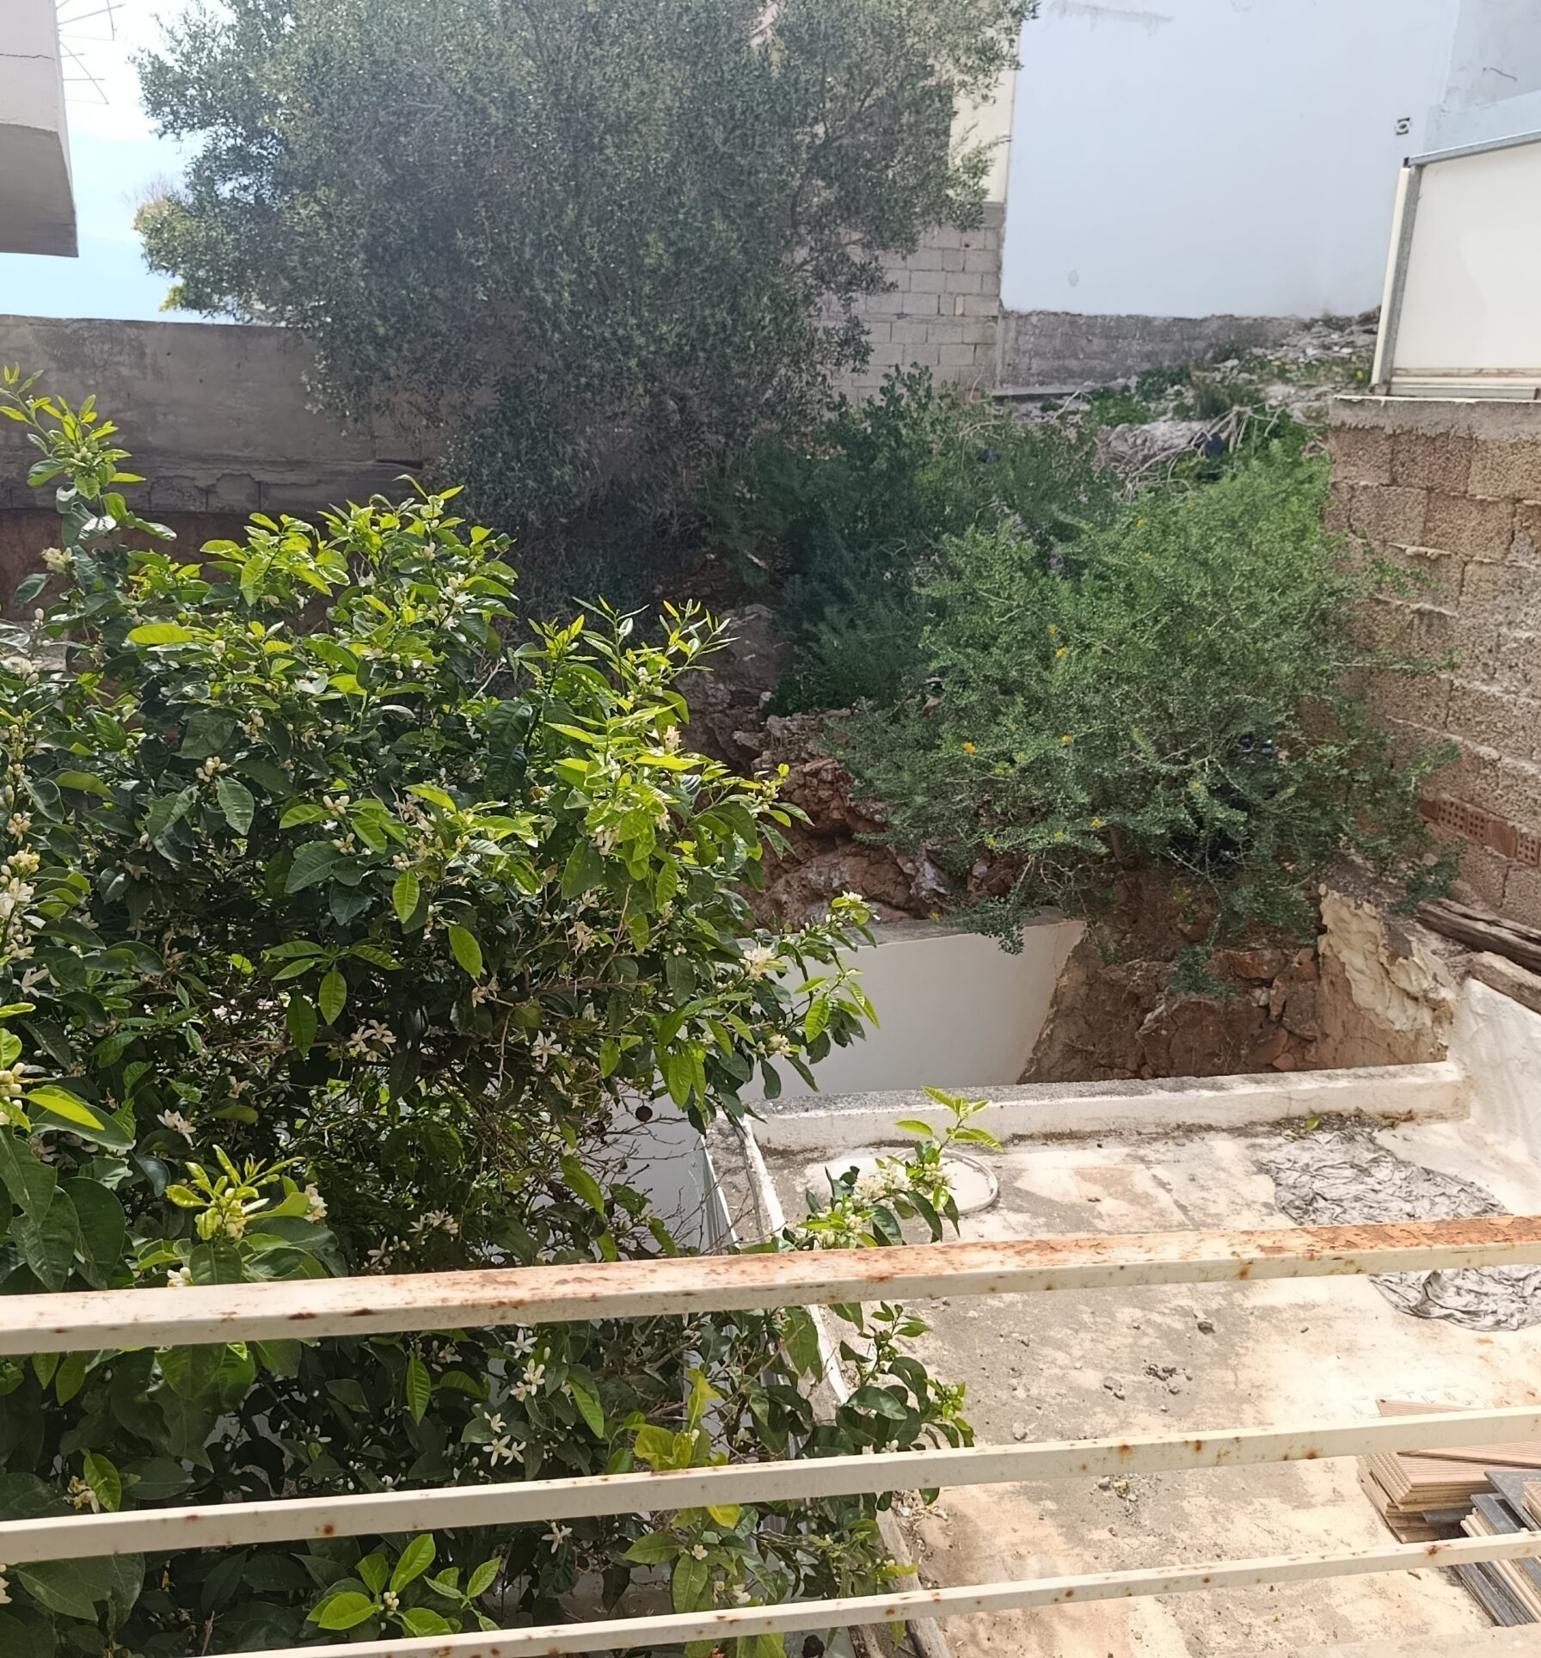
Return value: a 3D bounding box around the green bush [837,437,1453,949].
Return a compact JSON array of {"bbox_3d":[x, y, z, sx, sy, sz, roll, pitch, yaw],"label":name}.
[{"bbox_3d":[1.341,-0.608,5.350,2.100,1.530,1.750,4,16,7],"label":"green bush"}]

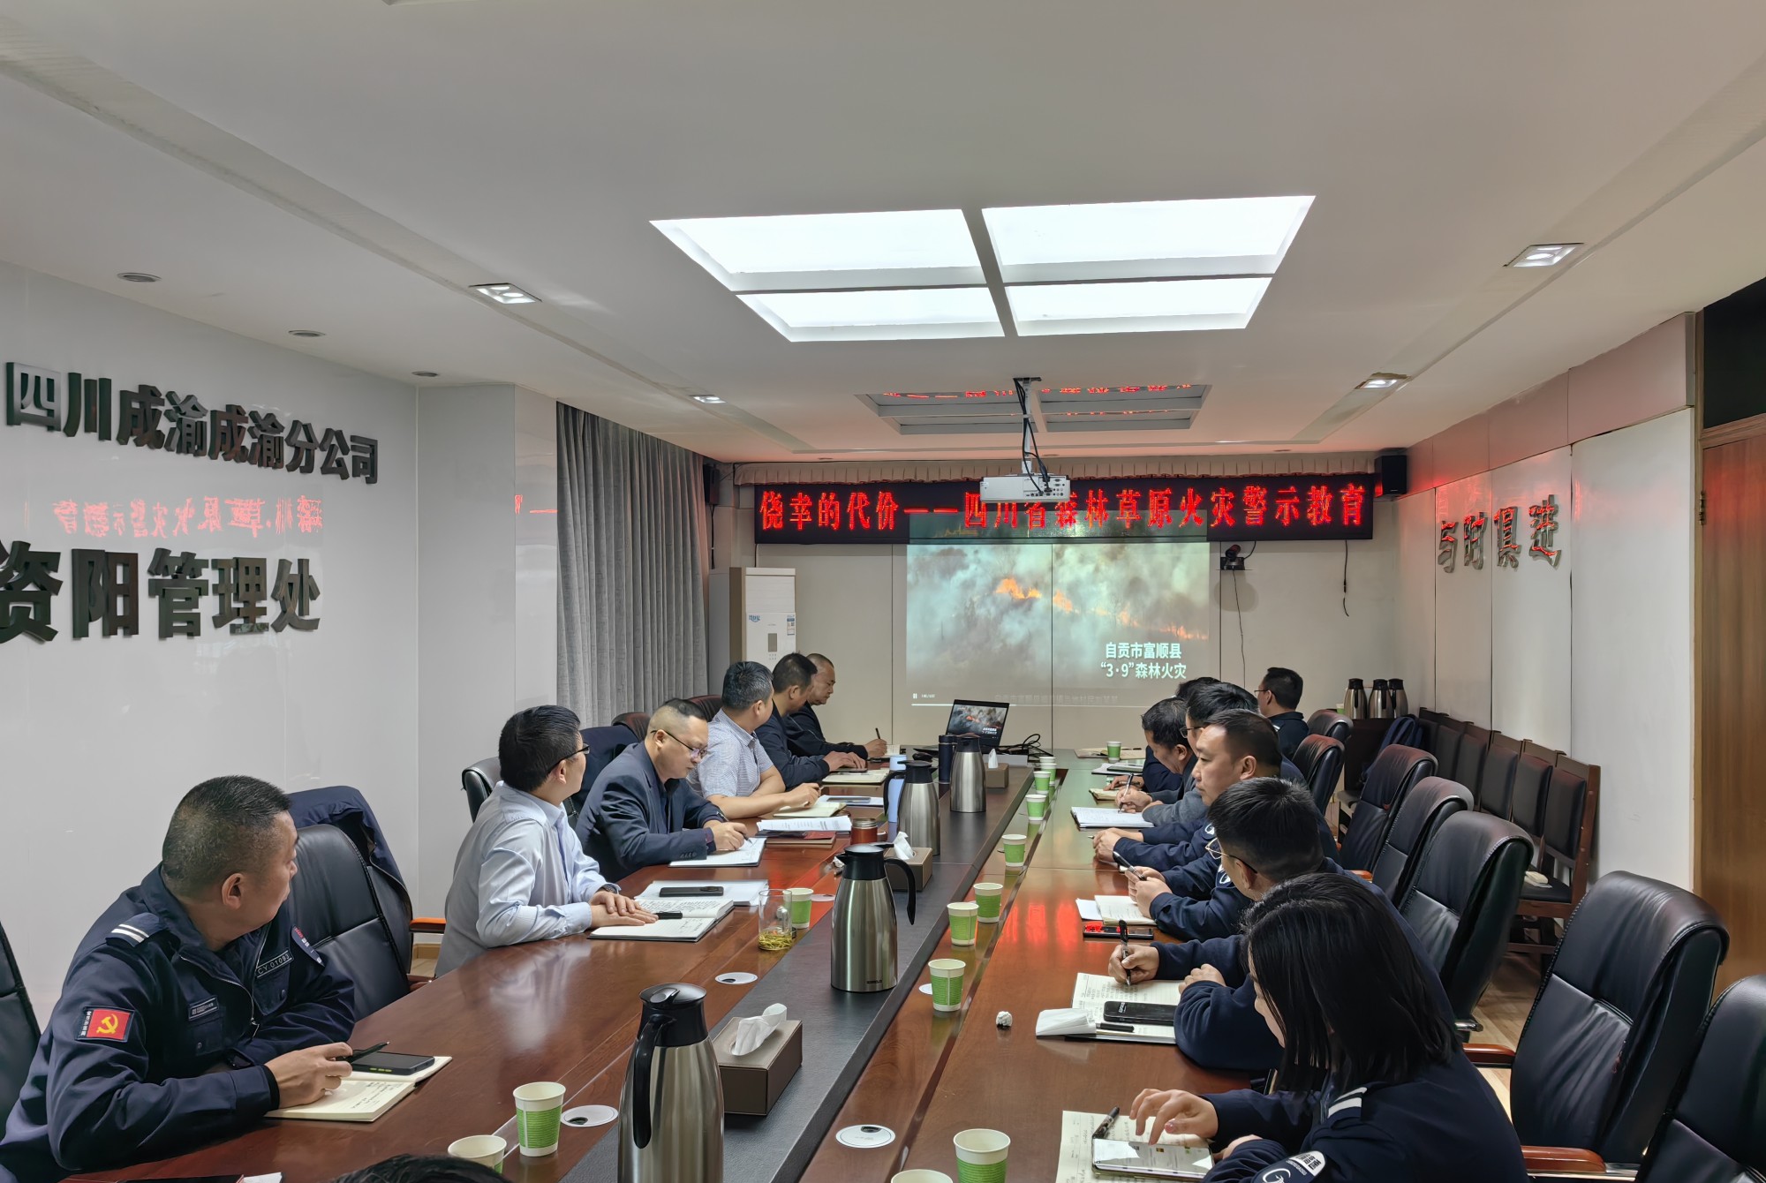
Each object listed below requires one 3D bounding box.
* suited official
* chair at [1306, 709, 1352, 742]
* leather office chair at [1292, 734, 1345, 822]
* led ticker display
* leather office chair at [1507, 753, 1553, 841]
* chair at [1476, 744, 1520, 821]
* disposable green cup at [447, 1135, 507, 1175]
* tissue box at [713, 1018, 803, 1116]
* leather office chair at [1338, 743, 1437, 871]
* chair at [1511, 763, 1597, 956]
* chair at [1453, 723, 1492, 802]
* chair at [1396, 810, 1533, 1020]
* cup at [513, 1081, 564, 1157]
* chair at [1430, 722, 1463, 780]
[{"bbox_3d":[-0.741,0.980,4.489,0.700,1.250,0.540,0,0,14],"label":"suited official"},{"bbox_3d":[1.841,1.104,6.541,0.670,1.040,0.620,0,0,7],"label":"chair"},{"bbox_3d":[1.489,1.096,5.591,0.670,1.040,0.620,0,0,6],"label":"leather office chair"},{"bbox_3d":[1.097,-0.514,8.826,3.920,0.396,0.090,0,0,10],"label":"led ticker display"},{"bbox_3d":[2.551,1.142,5.878,0.570,0.955,0.470,0,0,10],"label":"leather office chair"},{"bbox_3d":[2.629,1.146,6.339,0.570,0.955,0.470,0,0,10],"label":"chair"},{"bbox_3d":[-0.513,0.746,1.745,0.075,0.085,0.075,0,0,0],"label":"disposable green cup"},{"bbox_3d":[-0.214,0.755,2.202,0.118,0.070,0.238,0,0,9],"label":"tissue box"},{"bbox_3d":[1.587,1.091,4.941,0.670,1.040,0.620,0,0,2],"label":"leather office chair"},{"bbox_3d":[2.373,1.094,5.226,0.520,0.930,0.430,0,0,9],"label":"chair"},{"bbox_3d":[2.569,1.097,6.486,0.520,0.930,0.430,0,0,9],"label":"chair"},{"bbox_3d":[1.196,1.079,3.431,0.670,1.040,0.620,0,0,5],"label":"chair"},{"bbox_3d":[-0.484,0.746,1.948,0.075,0.085,0.075,0,0,0],"label":"cup"},{"bbox_3d":[2.791,1.154,7.292,0.570,0.955,0.470,0,0,10],"label":"chair"}]

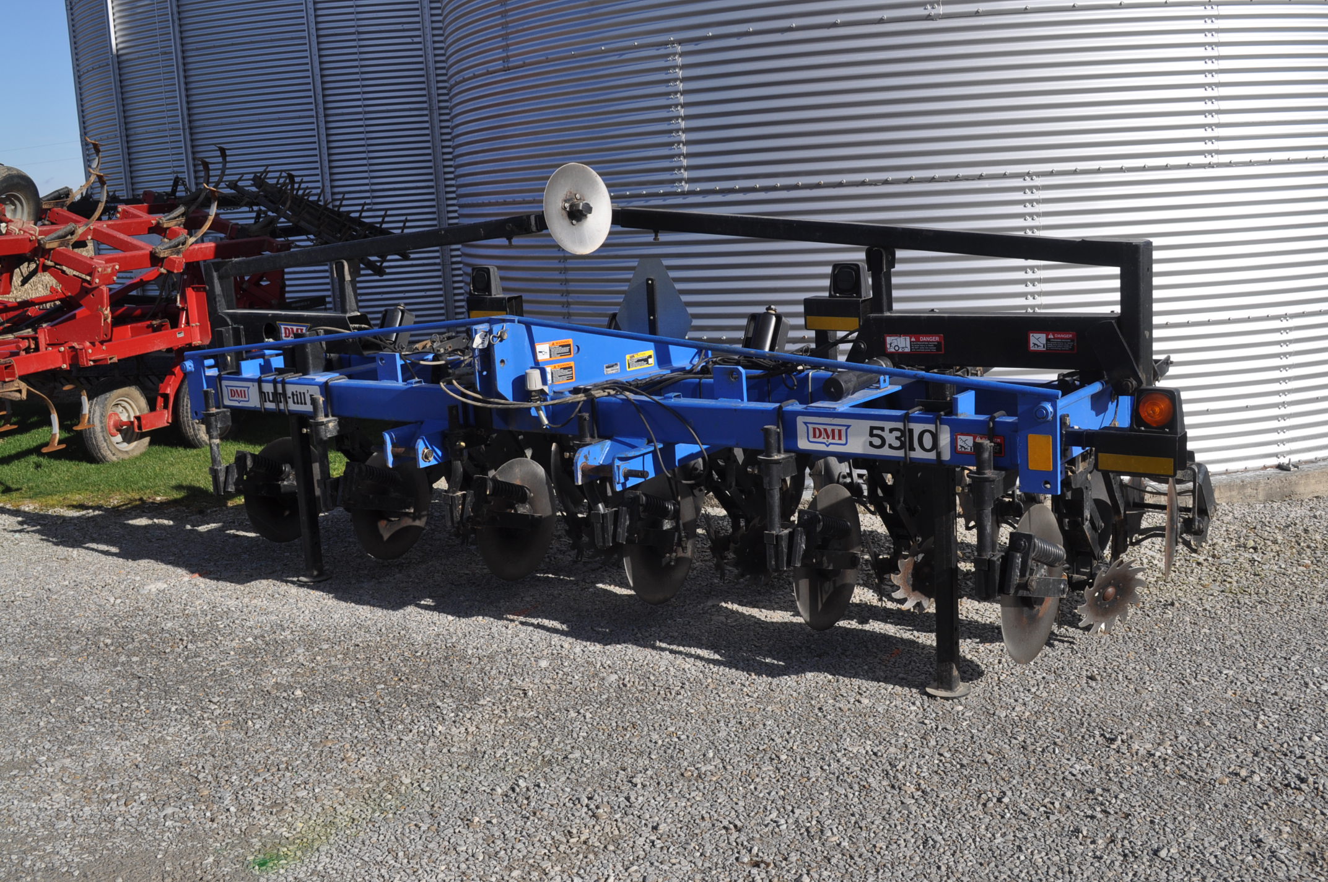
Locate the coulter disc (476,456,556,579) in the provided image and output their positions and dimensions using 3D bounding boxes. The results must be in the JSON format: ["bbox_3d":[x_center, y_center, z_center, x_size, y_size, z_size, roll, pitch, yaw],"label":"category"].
[{"bbox_3d":[-0.620,0.327,6.053,0.025,0.515,0.515,4,13,36],"label":"coulter disc"}]

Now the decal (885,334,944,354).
[{"bbox_3d":[0.890,-0.344,5.111,0.233,0.066,0.005,4,13,37],"label":"decal"}]

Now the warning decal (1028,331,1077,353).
[{"bbox_3d":[1.298,-0.331,4.801,0.167,0.066,0.005,4,13,37],"label":"warning decal"}]

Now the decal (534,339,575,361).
[{"bbox_3d":[-0.414,-0.346,5.456,0.165,0.067,0.005,-10,12,-35],"label":"decal"}]

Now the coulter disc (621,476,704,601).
[{"bbox_3d":[-0.013,0.373,5.596,0.025,0.515,0.515,4,13,36],"label":"coulter disc"}]

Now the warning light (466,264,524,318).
[{"bbox_3d":[-0.782,-0.673,6.620,0.250,0.262,0.105,4,13,37],"label":"warning light"}]

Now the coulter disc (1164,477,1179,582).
[{"bbox_3d":[1.901,0.305,5.384,0.050,0.450,0.450,0,11,19],"label":"coulter disc"}]

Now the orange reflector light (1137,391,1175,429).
[{"bbox_3d":[1.462,-0.092,4.267,0.107,0.107,0.040,4,13,37],"label":"orange reflector light"}]

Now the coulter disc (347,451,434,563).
[{"bbox_3d":[-1.228,0.280,6.510,0.025,0.515,0.515,4,13,36],"label":"coulter disc"}]

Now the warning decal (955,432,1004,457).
[{"bbox_3d":[1.006,0.013,4.564,0.167,0.065,0.005,4,13,37],"label":"warning decal"}]

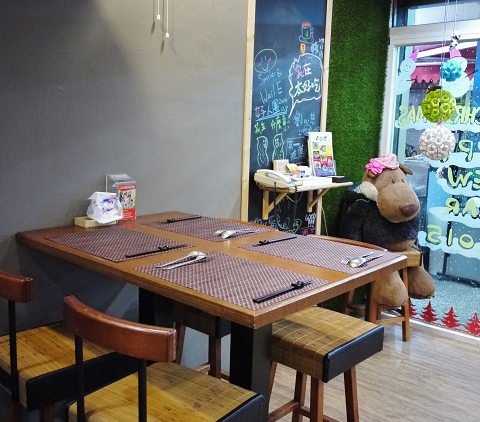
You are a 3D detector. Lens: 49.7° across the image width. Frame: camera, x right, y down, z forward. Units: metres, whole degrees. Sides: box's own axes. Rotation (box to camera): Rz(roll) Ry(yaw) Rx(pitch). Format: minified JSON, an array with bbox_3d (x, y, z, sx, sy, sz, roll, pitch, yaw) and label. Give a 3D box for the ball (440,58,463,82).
[{"bbox_3d":[1.321,-0.884,3.240,0.133,0.133,0.133,2,9,0],"label":"ball"}]

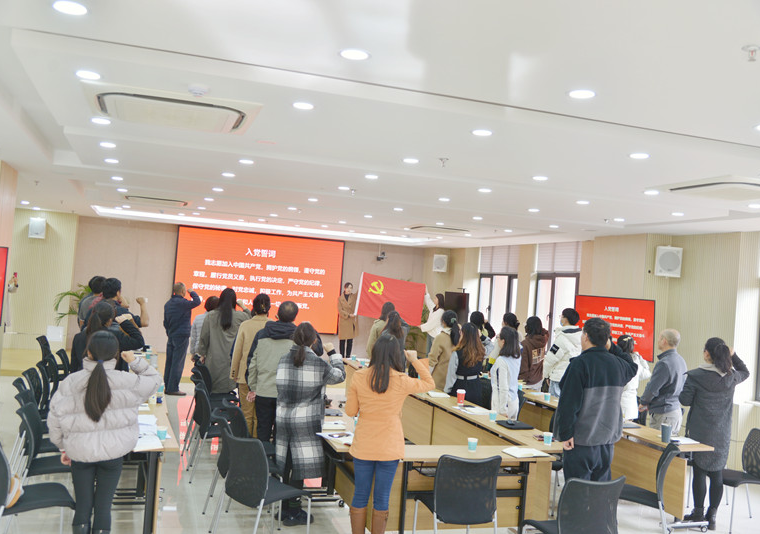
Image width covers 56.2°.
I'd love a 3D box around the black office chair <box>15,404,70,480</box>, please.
[{"bbox_3d":[-2.474,1.486,5.258,0.560,0.830,0.500,5,-1,-22],"label":"black office chair"}]

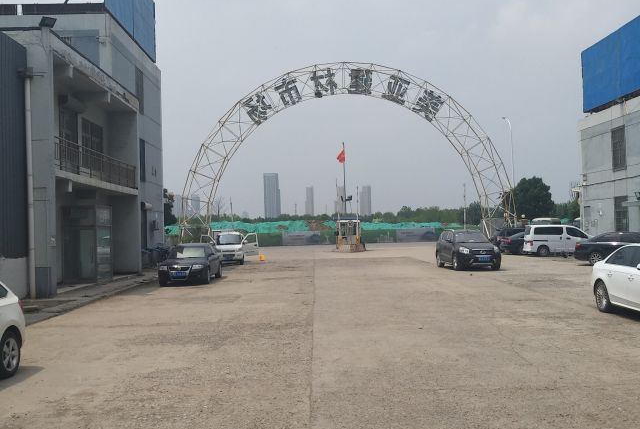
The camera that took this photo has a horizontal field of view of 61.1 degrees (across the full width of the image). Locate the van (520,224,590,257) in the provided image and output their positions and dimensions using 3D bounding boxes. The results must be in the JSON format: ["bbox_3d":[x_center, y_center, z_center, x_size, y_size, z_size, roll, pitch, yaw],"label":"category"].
[{"bbox_3d":[15.338,1.649,34.709,4.350,1.860,1.720,-2,-2,7],"label":"van"}]

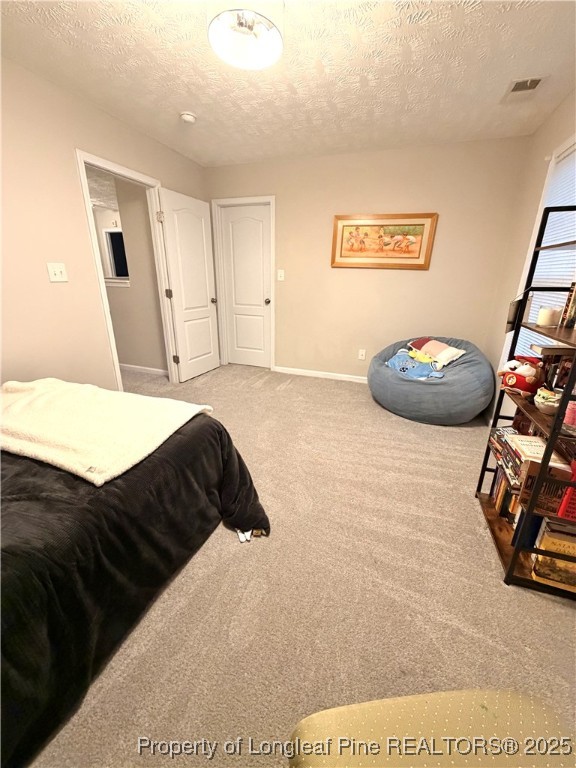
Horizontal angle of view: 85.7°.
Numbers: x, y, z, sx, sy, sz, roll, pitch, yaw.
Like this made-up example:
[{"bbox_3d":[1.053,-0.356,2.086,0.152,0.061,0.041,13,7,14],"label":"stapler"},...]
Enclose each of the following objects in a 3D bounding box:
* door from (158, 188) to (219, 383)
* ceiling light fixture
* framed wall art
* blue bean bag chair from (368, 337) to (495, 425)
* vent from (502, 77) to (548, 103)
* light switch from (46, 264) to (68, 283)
[{"bbox_3d":[-1.117,-1.079,3.698,0.040,2.030,0.762,11,22,24],"label":"door"},{"bbox_3d":[-0.219,-1.763,1.629,0.375,0.100,0.375,1,20,0],"label":"ceiling light fixture"},{"bbox_3d":[0.996,-1.514,3.326,1.035,0.525,0.030,8,21,18],"label":"framed wall art"},{"bbox_3d":[1.353,-0.047,3.029,1.060,0.690,1.030,13,23,28],"label":"blue bean bag chair"},{"bbox_3d":[1.536,-1.913,2.031,0.200,0.015,0.300,8,21,18],"label":"vent"},{"bbox_3d":[-1.685,-0.819,2.283,0.014,0.120,0.120,8,21,18],"label":"light switch"}]

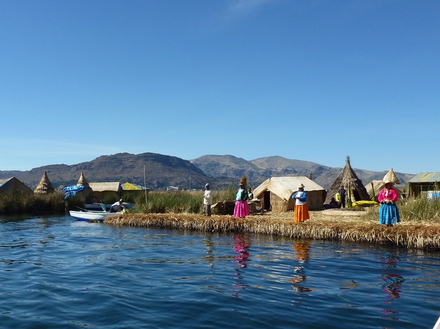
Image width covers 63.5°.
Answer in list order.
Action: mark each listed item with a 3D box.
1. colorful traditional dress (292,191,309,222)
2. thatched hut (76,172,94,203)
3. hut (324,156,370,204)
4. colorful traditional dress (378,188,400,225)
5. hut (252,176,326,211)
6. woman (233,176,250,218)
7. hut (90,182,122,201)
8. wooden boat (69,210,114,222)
[{"bbox_3d":[3.242,1.669,14.318,0.700,1.280,0.500,-1,-4,13],"label":"colorful traditional dress"},{"bbox_3d":[-15.656,2.527,40.924,2.800,3.260,2.800,1,-4,-18],"label":"thatched hut"},{"bbox_3d":[9.783,1.297,27.276,3.450,3.800,3.450,0,-4,-5],"label":"hut"},{"bbox_3d":[5.748,1.479,12.126,0.760,1.230,0.530,-2,-5,29],"label":"colorful traditional dress"},{"bbox_3d":[4.318,1.808,21.927,3.350,2.030,3.000,4,-6,-44],"label":"hut"},{"bbox_3d":[0.921,1.537,15.230,0.660,1.590,0.480,-2,-5,28],"label":"woman"},{"bbox_3d":[-14.032,3.281,43.377,4.300,2.100,2.800,0,-4,-5],"label":"hut"},{"bbox_3d":[-7.262,3.099,21.335,3.500,0.610,1.250,0,-4,0],"label":"wooden boat"}]

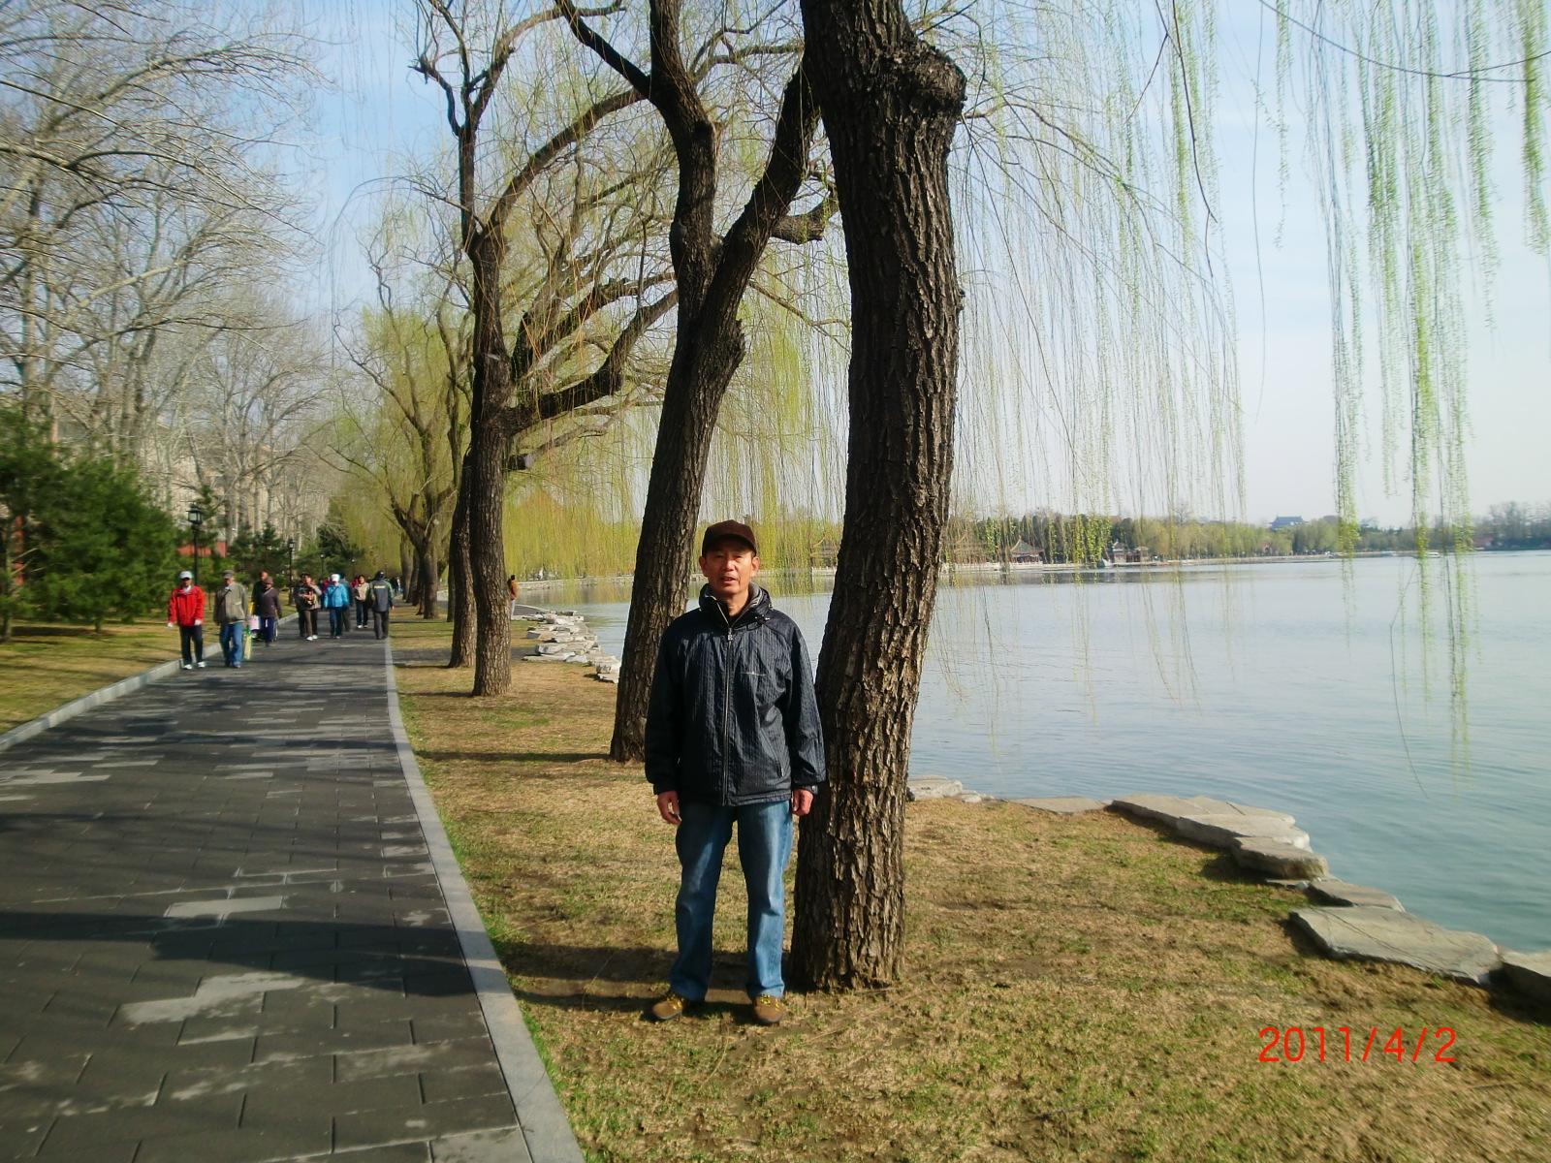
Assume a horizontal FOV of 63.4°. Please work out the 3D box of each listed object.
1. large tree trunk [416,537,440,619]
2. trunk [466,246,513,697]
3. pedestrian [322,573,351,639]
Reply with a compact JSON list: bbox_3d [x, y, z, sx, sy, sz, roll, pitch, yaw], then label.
[{"bbox_3d":[-11.483,-0.090,41.500,0.750,2.665,0.680,-1,1,0],"label":"large tree trunk"},{"bbox_3d":[-3.753,-1.458,16.500,0.620,5.896,0.580,-1,1,0],"label":"trunk"},{"bbox_3d":[-10.908,0.618,31.200,0.600,1.615,0.420,-1,1,-19],"label":"pedestrian"}]

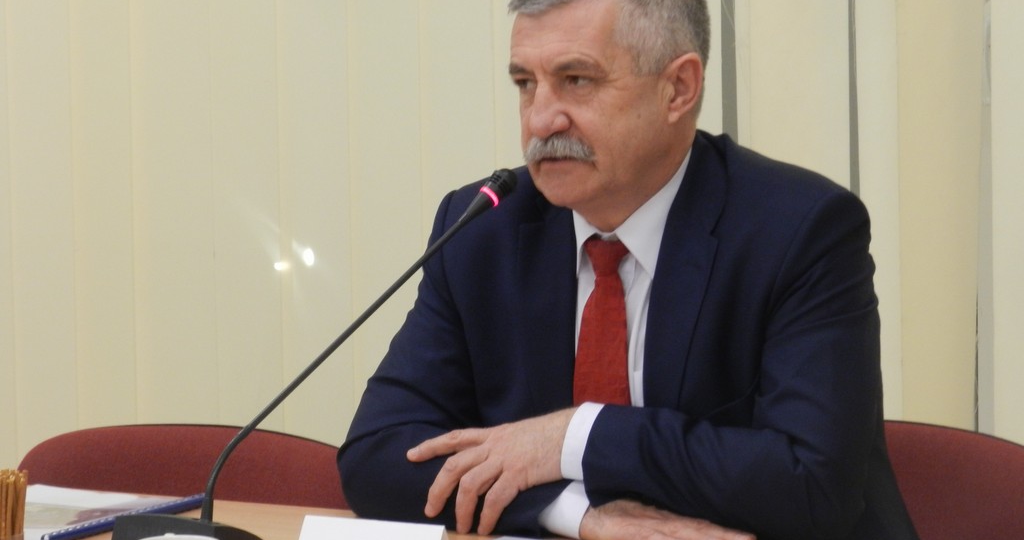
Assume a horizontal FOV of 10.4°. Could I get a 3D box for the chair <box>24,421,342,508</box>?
[{"bbox_3d":[-0.425,0.604,5.865,0.530,0.820,0.560,3,9,26],"label":"chair"}]

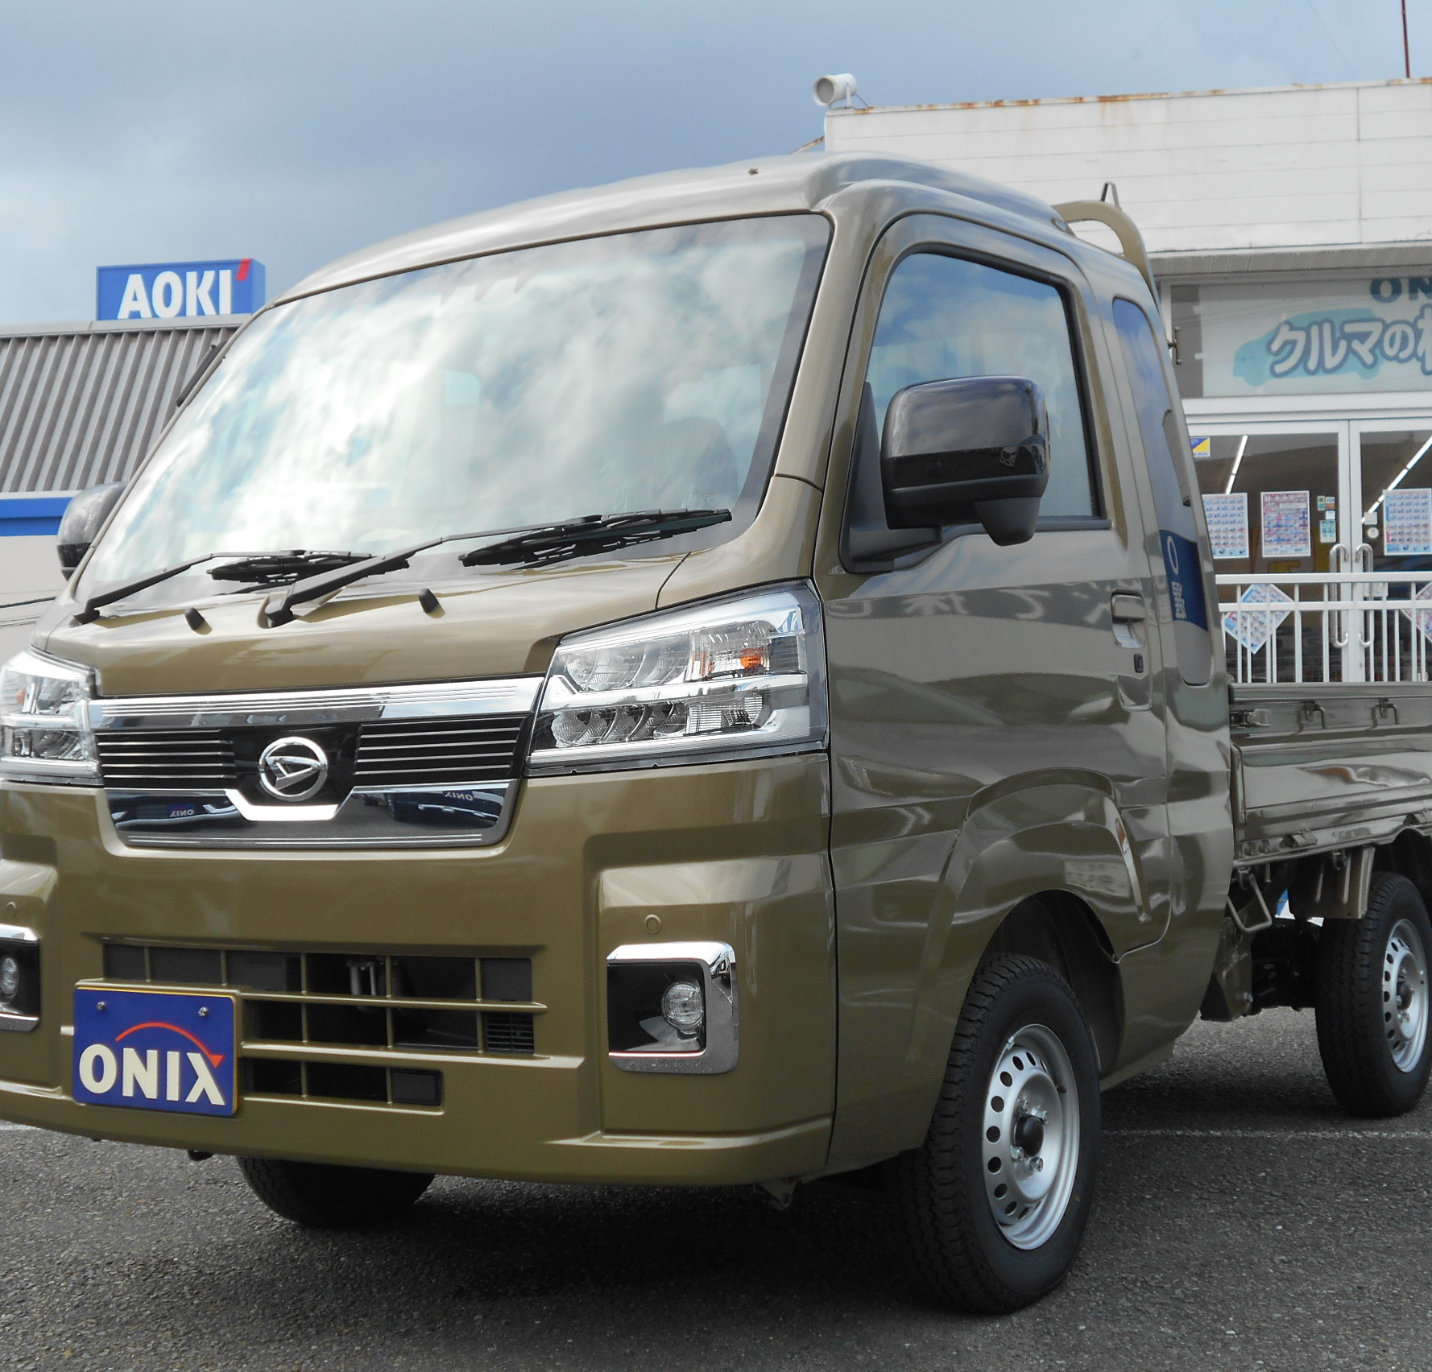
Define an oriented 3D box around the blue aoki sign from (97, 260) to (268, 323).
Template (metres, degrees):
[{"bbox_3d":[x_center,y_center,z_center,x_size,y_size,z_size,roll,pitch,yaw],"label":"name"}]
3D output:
[{"bbox_3d":[-10.506,-7.626,45.836,3.400,1.350,0.500,-1,-2,13],"label":"blue aoki sign"}]

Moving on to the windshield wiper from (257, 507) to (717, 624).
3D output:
[{"bbox_3d":[-0.315,-0.163,3.181,0.723,0.122,0.065,-2,-1,22],"label":"windshield wiper"}]

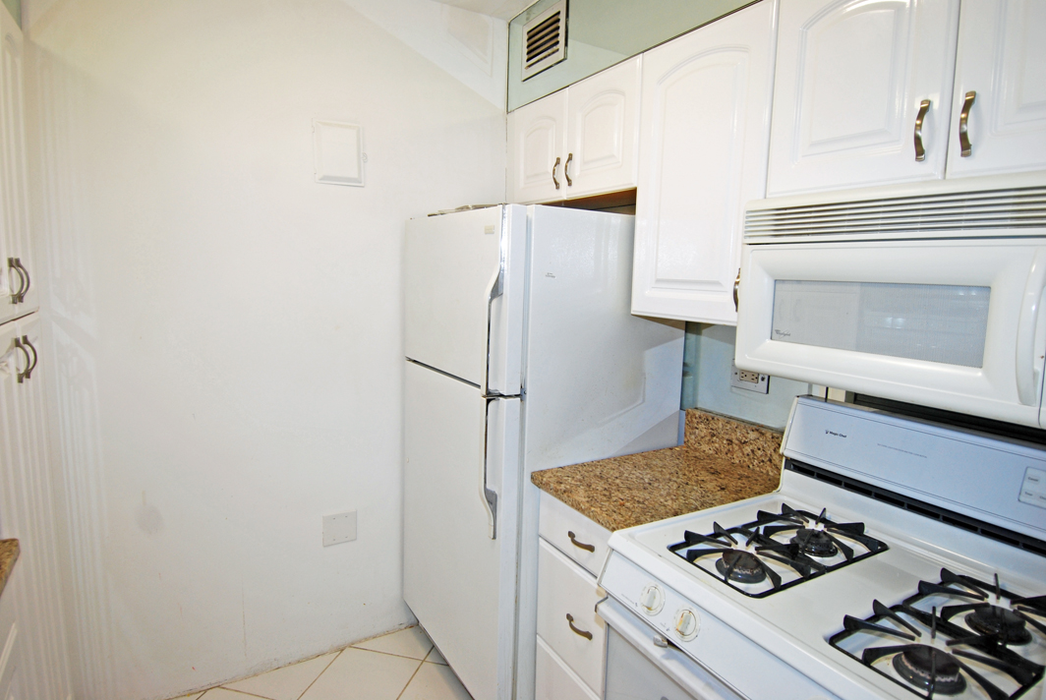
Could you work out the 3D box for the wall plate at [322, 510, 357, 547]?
[{"bbox_3d":[-0.712,0.701,2.160,0.125,0.122,0.008,-3,9,-31],"label":"wall plate"}]

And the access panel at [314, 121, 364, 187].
[{"bbox_3d":[-0.654,-0.705,1.979,0.172,0.216,0.020,-3,9,-31],"label":"access panel"}]

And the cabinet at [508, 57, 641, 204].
[{"bbox_3d":[0.279,-0.750,2.084,0.320,0.395,0.802,-3,9,-31],"label":"cabinet"}]

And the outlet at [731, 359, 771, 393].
[{"bbox_3d":[0.718,0.084,1.733,0.012,0.087,0.131,-3,9,-31],"label":"outlet"}]

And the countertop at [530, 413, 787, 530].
[{"bbox_3d":[0.427,0.322,1.600,0.672,0.156,0.435,-3,9,-31],"label":"countertop"}]

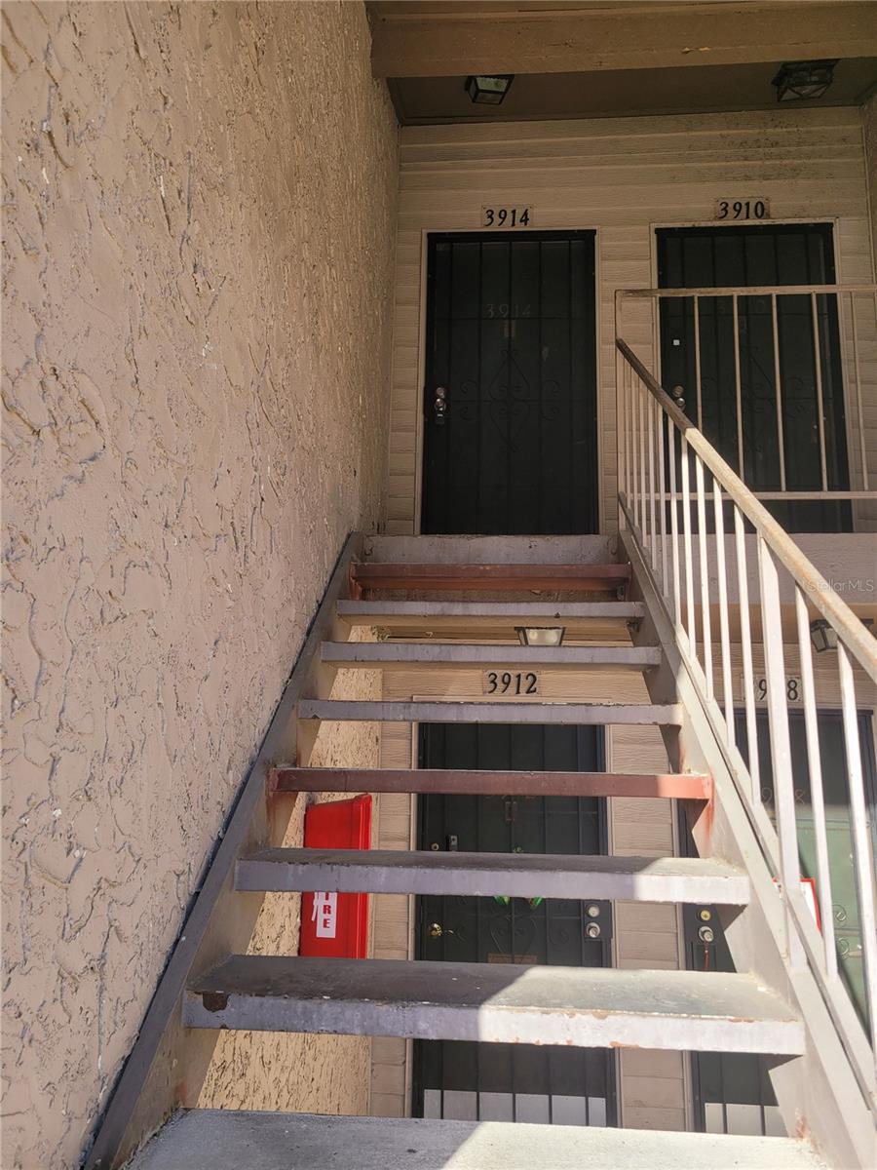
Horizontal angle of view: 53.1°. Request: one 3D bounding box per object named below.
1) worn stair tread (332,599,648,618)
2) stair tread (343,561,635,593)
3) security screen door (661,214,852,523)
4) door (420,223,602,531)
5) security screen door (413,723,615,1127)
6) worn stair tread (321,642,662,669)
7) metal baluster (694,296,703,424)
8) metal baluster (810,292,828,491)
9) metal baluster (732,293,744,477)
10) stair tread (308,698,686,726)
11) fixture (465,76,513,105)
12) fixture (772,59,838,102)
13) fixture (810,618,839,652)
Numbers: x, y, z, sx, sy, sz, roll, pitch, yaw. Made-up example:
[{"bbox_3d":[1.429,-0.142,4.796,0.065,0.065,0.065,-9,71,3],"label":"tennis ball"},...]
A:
[{"bbox_3d":[0.175,0.105,3.039,1.010,0.053,0.270,0,-11,3],"label":"worn stair tread"},{"bbox_3d":[0.195,-0.024,3.326,1.001,0.051,0.274,0,-10,4],"label":"stair tread"},{"bbox_3d":[1.680,-0.992,4.695,0.958,2.017,0.060,0,-10,4],"label":"security screen door"},{"bbox_3d":[0.393,-0.988,4.784,0.945,2.030,0.055,0,-11,3],"label":"door"},{"bbox_3d":[0.364,1.606,4.322,0.952,2.017,0.060,0,-10,4],"label":"security screen door"},{"bbox_3d":[0.158,0.232,2.752,1.010,0.053,0.270,0,-11,3],"label":"worn stair tread"},{"bbox_3d":[1.055,-0.776,3.550,0.016,0.838,0.016,0,-10,4],"label":"metal baluster"},{"bbox_3d":[1.527,-0.779,3.514,0.019,0.826,0.019,0,-11,3],"label":"metal baluster"},{"bbox_3d":[1.209,-0.776,3.538,0.016,0.838,0.016,0,-10,4],"label":"metal baluster"},{"bbox_3d":[0.141,0.355,2.441,1.001,0.051,0.274,0,-10,4],"label":"stair tread"},{"bbox_3d":[0.265,-2.583,4.535,0.220,0.125,0.220,-1,7,-8],"label":"fixture"},{"bbox_3d":[1.871,-2.584,4.495,0.260,0.130,0.260,1,7,7],"label":"fixture"},{"bbox_3d":[1.745,0.223,3.806,0.220,0.120,0.220,-2,-11,14],"label":"fixture"}]

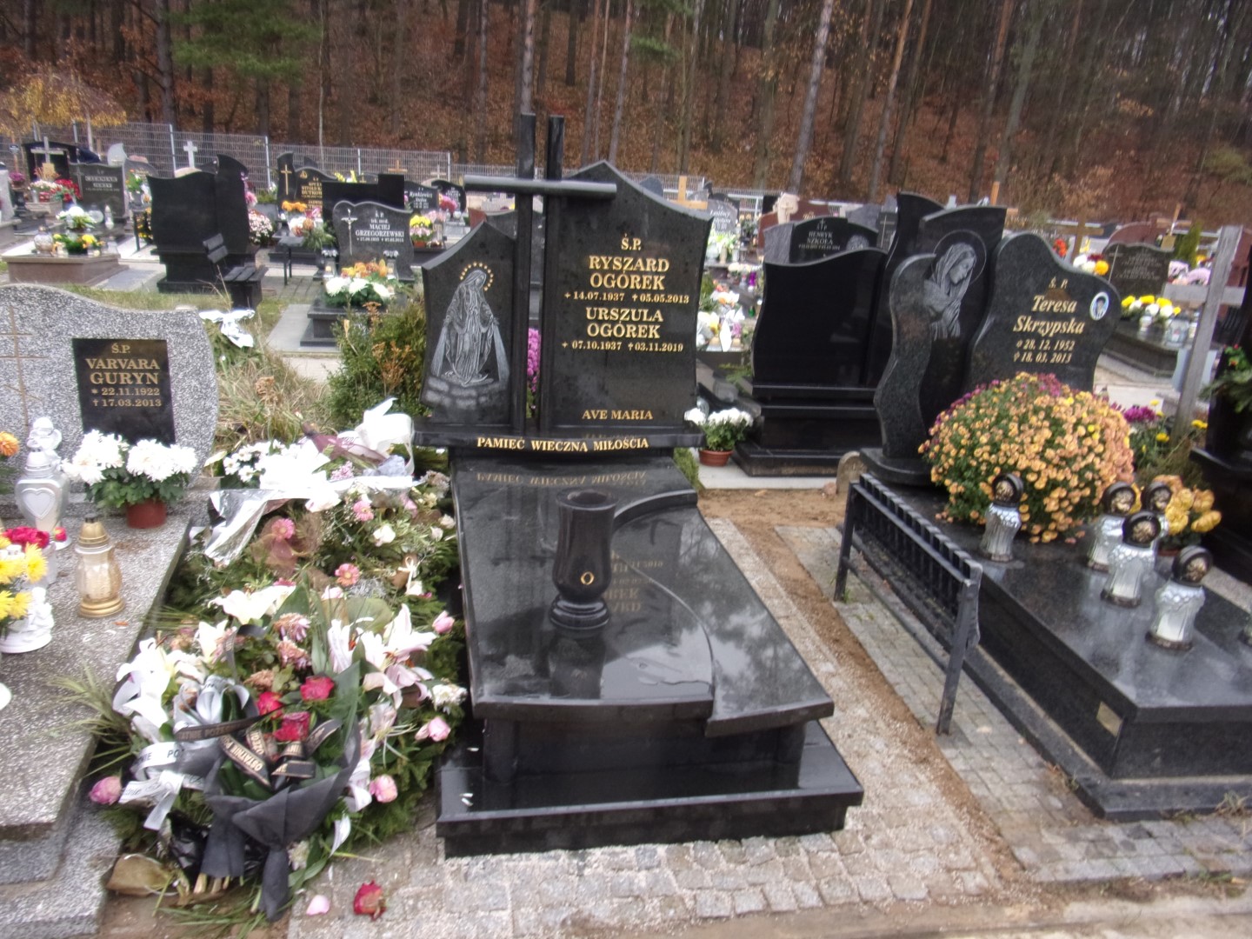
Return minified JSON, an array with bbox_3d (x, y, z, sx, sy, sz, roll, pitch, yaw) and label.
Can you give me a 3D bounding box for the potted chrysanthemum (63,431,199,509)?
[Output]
[{"bbox_3d":[-1.805,-0.001,3.166,0.436,0.298,0.370,0,18,-12],"label":"potted chrysanthemum"}]

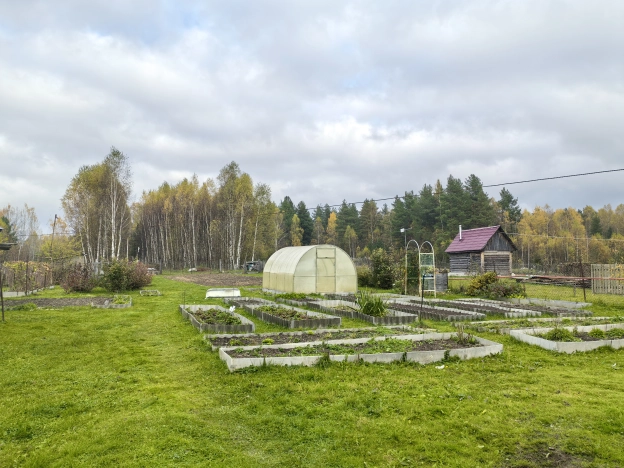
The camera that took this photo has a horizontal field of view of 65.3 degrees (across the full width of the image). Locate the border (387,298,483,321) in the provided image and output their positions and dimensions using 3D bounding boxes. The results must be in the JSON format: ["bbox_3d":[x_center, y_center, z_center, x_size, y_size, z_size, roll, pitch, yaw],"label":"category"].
[{"bbox_3d":[3.150,2.199,14.256,1.000,0.170,4.450,1,-3,-19],"label":"border"}]

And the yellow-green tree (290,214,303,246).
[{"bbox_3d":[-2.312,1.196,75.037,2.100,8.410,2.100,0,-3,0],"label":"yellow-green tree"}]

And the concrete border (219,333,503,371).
[{"bbox_3d":[0.816,1.842,7.744,4.400,0.200,1.270,1,-3,-19],"label":"concrete border"}]

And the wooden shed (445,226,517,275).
[{"bbox_3d":[14.688,1.603,42.710,3.320,4.280,5.820,1,-3,-14],"label":"wooden shed"}]

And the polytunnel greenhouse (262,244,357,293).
[{"bbox_3d":[-0.189,1.610,22.935,3.020,2.150,4.100,1,-3,-24],"label":"polytunnel greenhouse"}]

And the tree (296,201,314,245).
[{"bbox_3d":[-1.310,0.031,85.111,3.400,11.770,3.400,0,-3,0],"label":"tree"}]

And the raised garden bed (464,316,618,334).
[{"bbox_3d":[5.680,2.042,11.010,4.600,0.150,1.100,1,-3,-17],"label":"raised garden bed"}]

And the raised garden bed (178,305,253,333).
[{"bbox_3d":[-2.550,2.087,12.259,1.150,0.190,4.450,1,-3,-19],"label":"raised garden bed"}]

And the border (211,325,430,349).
[{"bbox_3d":[0.220,1.952,9.333,4.360,0.140,1.180,1,-3,-18],"label":"border"}]

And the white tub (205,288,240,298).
[{"bbox_3d":[-3.530,2.314,19.149,1.450,0.360,0.680,1,-3,-19],"label":"white tub"}]

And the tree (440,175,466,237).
[{"bbox_3d":[24.712,-2.268,85.222,4.800,16.200,4.800,0,-3,0],"label":"tree"}]

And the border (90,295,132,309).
[{"bbox_3d":[-6.846,2.314,16.638,1.150,0.150,3.100,1,-3,-19],"label":"border"}]

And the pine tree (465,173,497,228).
[{"bbox_3d":[29.428,-2.268,85.222,5.400,16.200,5.400,0,-3,0],"label":"pine tree"}]

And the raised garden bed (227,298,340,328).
[{"bbox_3d":[-1.137,2.146,13.798,1.180,0.200,6.200,1,-3,-24],"label":"raised garden bed"}]

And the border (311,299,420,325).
[{"bbox_3d":[1.183,2.127,13.419,1.150,0.200,4.080,1,-3,-24],"label":"border"}]

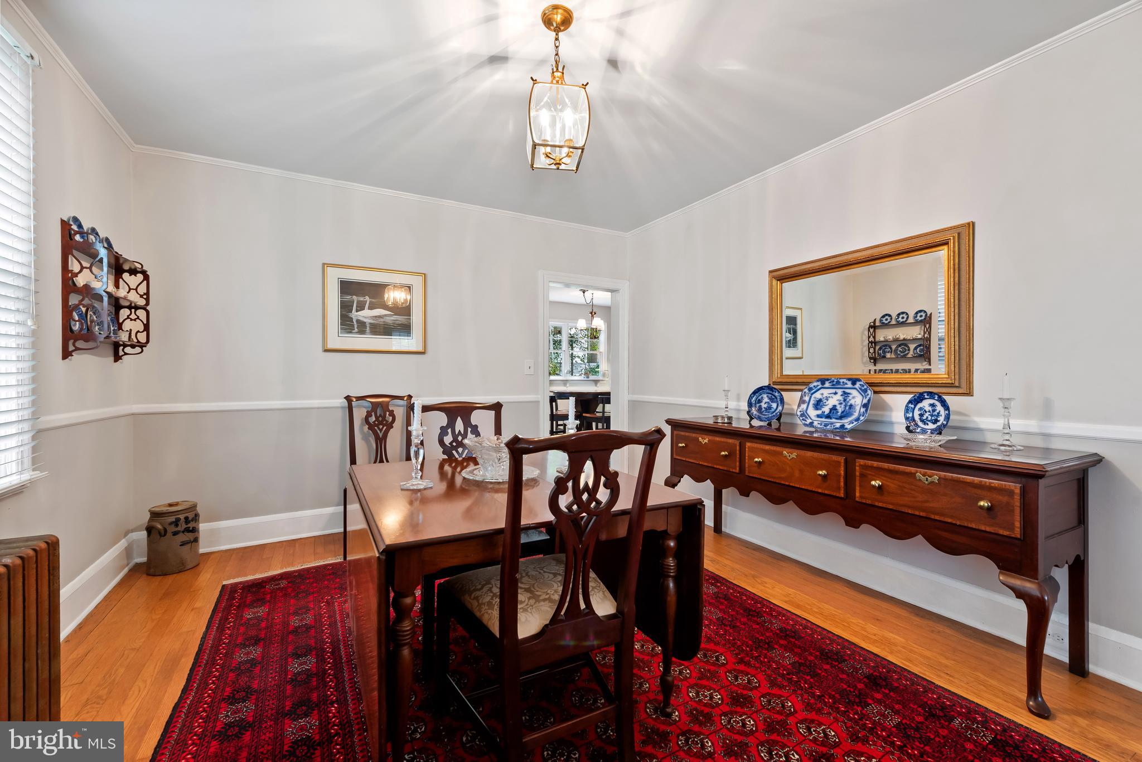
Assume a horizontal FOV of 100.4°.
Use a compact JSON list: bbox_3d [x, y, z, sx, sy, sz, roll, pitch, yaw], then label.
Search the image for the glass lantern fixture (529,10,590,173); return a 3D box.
[{"bbox_3d":[-0.051,-1.168,1.905,0.226,0.587,0.226,0,1,-8],"label":"glass lantern fixture"}]

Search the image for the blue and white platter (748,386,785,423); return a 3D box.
[{"bbox_3d":[1.218,0.143,2.974,0.032,0.232,0.232,21,-12,-35],"label":"blue and white platter"}]

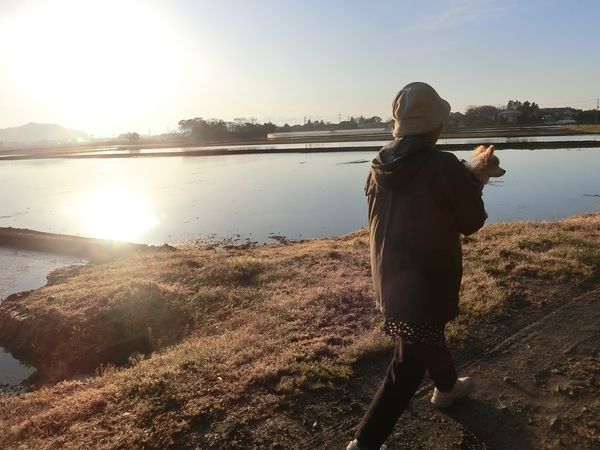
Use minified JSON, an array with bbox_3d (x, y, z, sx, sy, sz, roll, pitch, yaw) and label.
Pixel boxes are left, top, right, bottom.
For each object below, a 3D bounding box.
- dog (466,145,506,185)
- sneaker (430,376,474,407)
[{"bbox_3d":[0.768,-0.223,1.952,0.340,0.270,0.160,-7,13,-24],"label":"dog"},{"bbox_3d":[0.809,0.846,2.263,0.245,0.100,0.090,-10,15,-32],"label":"sneaker"}]

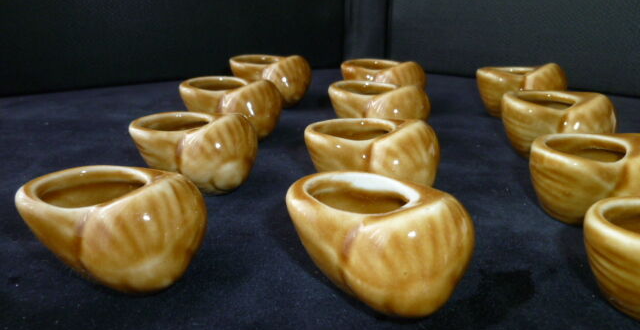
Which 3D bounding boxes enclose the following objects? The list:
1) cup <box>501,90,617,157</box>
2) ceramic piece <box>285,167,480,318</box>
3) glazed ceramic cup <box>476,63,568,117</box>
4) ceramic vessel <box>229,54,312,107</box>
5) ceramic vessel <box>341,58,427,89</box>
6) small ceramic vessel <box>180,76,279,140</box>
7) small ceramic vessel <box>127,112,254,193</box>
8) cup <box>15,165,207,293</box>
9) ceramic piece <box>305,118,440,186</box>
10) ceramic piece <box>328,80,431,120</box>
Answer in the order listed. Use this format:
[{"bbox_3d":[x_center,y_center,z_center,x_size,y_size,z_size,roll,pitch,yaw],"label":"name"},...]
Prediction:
[{"bbox_3d":[0.126,-0.020,0.248,0.060,0.039,0.043,-5,24,-10],"label":"cup"},{"bbox_3d":[0.018,0.025,0.147,0.060,0.039,0.043,6,24,14],"label":"ceramic piece"},{"bbox_3d":[0.137,-0.050,0.316,0.060,0.039,0.043,-2,24,-4],"label":"glazed ceramic cup"},{"bbox_3d":[-0.037,-0.063,0.349,0.060,0.039,0.043,-2,24,-4],"label":"ceramic vessel"},{"bbox_3d":[0.046,-0.056,0.332,0.060,0.039,0.043,-1,24,-2],"label":"ceramic vessel"},{"bbox_3d":[-0.053,-0.034,0.283,0.060,0.039,0.043,-4,24,-9],"label":"small ceramic vessel"},{"bbox_3d":[-0.059,-0.006,0.217,0.060,0.039,0.043,1,24,4],"label":"small ceramic vessel"},{"bbox_3d":[-0.068,0.022,0.154,0.060,0.039,0.043,1,23,2],"label":"cup"},{"bbox_3d":[0.023,-0.002,0.207,0.060,0.039,0.043,-4,24,-8],"label":"ceramic piece"},{"bbox_3d":[0.035,-0.030,0.273,0.060,0.039,0.043,-1,23,-2],"label":"ceramic piece"}]

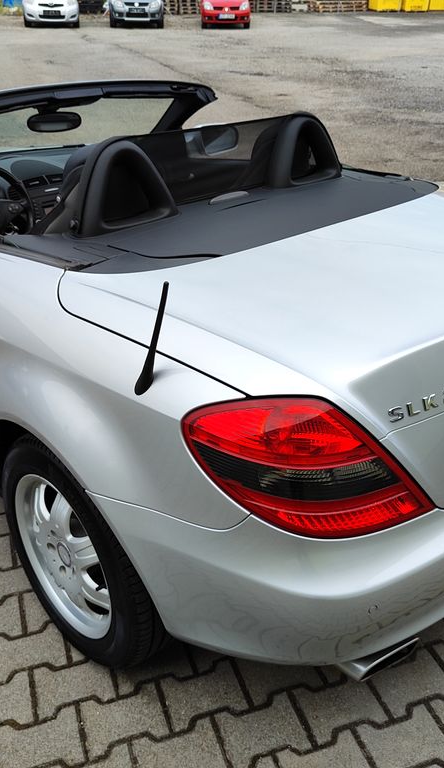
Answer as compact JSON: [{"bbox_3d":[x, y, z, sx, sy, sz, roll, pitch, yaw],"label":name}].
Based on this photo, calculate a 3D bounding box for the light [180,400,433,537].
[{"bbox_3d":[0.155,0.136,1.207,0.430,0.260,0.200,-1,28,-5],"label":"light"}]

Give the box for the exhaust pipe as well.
[{"bbox_3d":[0.347,0.589,1.516,0.170,0.075,0.130,-23,36,-37],"label":"exhaust pipe"}]

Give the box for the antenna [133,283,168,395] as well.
[{"bbox_3d":[-0.118,-0.073,1.209,0.025,0.255,0.045,-23,54,-37],"label":"antenna"}]

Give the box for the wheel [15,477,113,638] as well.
[{"bbox_3d":[-0.345,0.408,1.752,0.170,0.440,0.440,-23,36,-37],"label":"wheel"}]

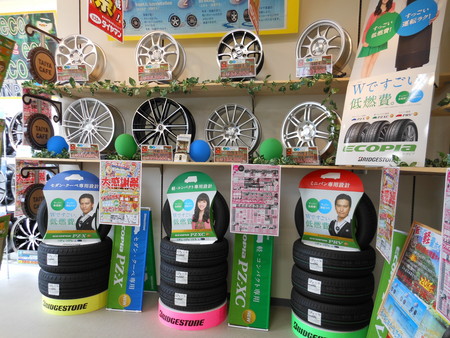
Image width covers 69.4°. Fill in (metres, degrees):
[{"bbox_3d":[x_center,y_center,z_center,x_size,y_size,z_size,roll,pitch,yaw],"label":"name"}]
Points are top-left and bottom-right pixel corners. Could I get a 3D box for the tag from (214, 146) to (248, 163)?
[{"bbox_3d":[0.045,-0.106,2.417,0.258,0.122,0.010,2,1,12],"label":"tag"}]

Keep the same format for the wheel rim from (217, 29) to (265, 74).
[{"bbox_3d":[0.129,-0.906,2.622,0.365,0.365,0.170,2,1,12],"label":"wheel rim"}]

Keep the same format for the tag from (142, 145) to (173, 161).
[{"bbox_3d":[-0.531,-0.126,2.540,0.261,0.128,0.010,2,1,12],"label":"tag"}]

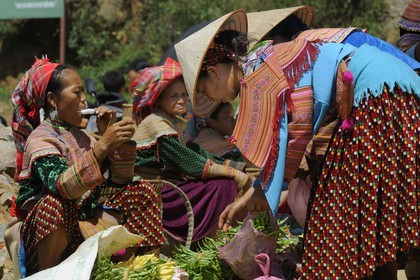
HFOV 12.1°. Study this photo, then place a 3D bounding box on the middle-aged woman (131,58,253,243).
[{"bbox_3d":[-0.080,0.047,8.150,0.570,0.770,0.460,2,4,25],"label":"middle-aged woman"}]

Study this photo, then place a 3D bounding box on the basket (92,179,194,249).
[{"bbox_3d":[-0.253,0.284,7.550,0.380,0.290,0.300,0,4,0],"label":"basket"}]

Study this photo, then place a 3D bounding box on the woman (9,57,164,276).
[{"bbox_3d":[-0.439,0.100,7.100,0.540,0.800,0.480,2,4,25],"label":"woman"}]

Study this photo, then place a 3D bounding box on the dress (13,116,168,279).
[{"bbox_3d":[-0.428,0.217,7.100,0.500,0.560,0.470,2,4,27],"label":"dress"}]

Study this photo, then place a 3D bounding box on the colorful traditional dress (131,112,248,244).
[{"bbox_3d":[-0.076,0.162,8.150,0.540,0.550,0.450,2,4,25],"label":"colorful traditional dress"}]

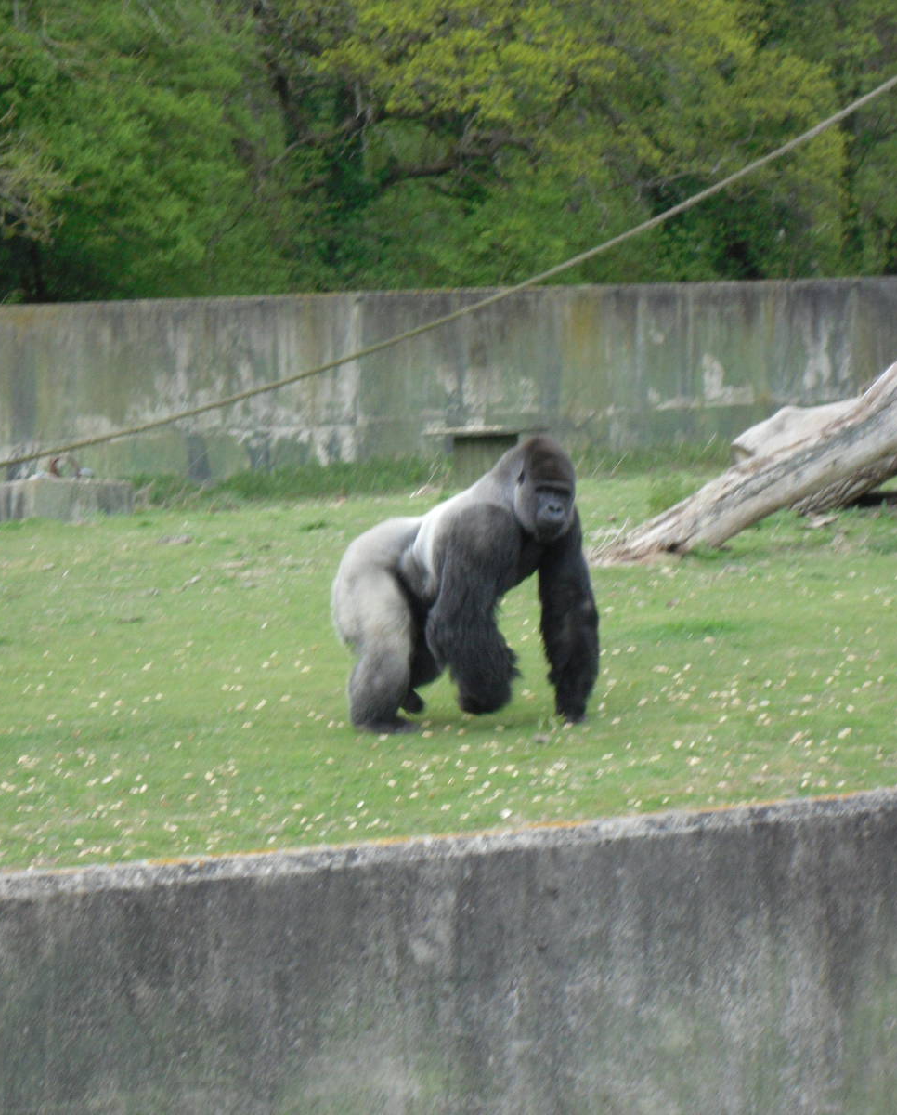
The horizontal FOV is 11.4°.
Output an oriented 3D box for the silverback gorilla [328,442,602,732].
[{"bbox_3d":[0.070,0.100,19.900,1.200,1.280,0.740,3,6,34],"label":"silverback gorilla"}]

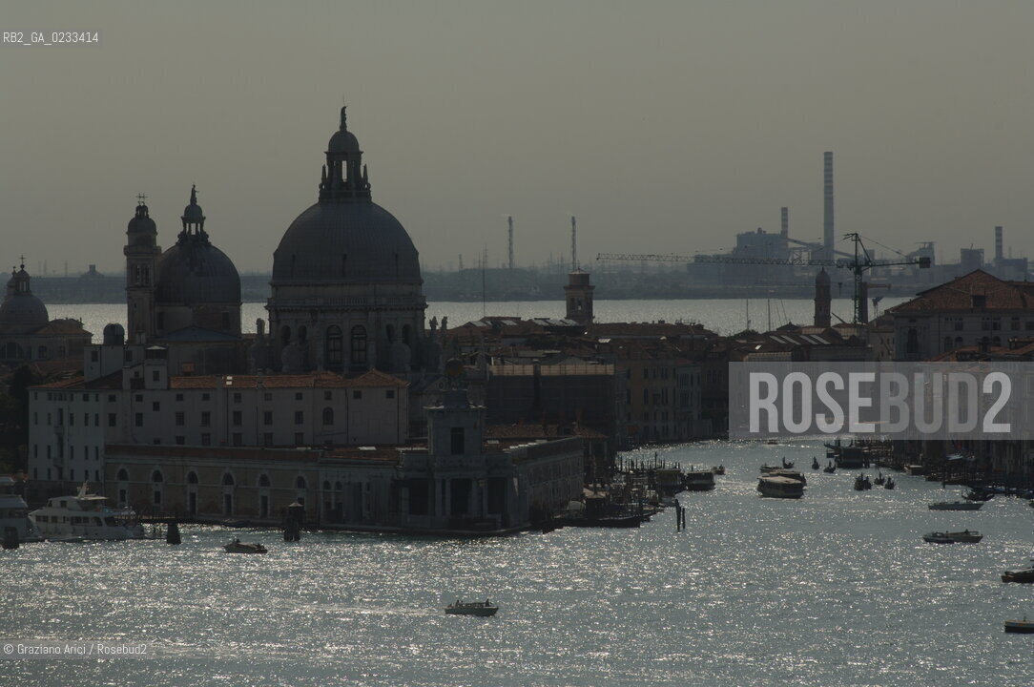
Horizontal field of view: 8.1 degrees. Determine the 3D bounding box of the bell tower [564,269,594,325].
[{"bbox_3d":[15.800,-1.500,1880.000,7.000,35.500,7.000,0,1,10],"label":"bell tower"}]

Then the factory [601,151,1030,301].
[{"bbox_3d":[335.000,-131.000,8000.000,435.000,155.000,260.000,-1,1,0],"label":"factory"}]

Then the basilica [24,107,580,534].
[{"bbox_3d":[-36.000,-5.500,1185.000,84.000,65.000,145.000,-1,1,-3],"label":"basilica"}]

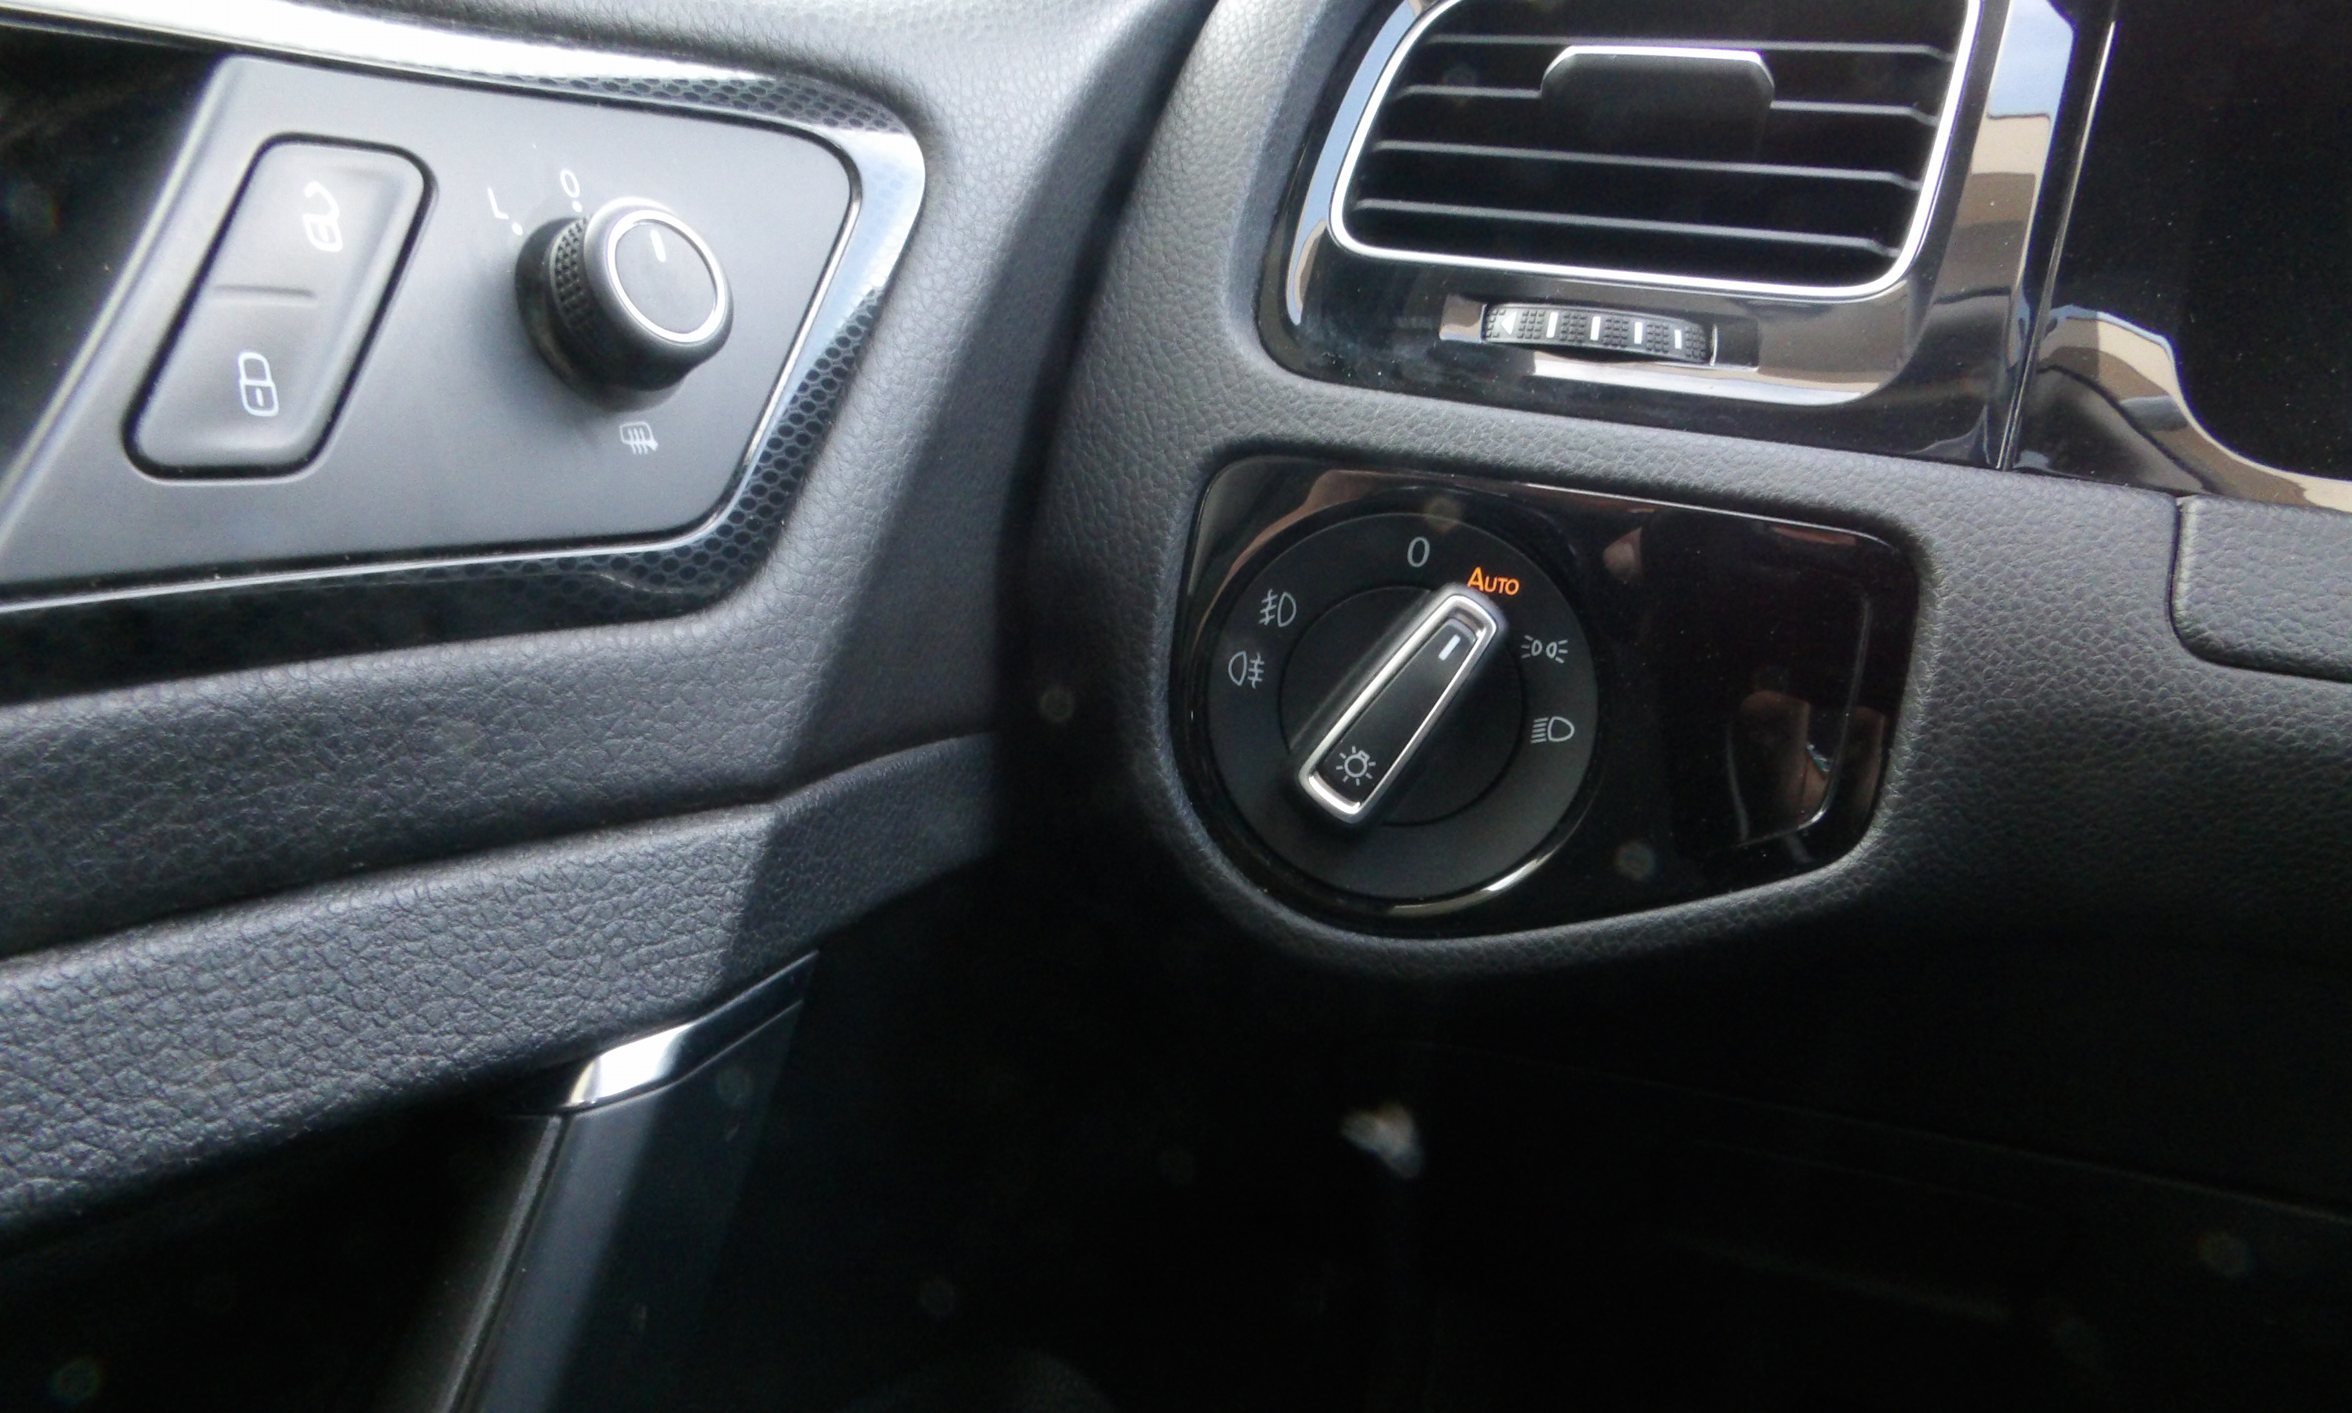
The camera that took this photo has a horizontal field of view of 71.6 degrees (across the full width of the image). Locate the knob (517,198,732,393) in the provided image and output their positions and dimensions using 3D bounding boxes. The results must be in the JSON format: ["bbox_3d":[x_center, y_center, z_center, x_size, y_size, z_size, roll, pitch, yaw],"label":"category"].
[{"bbox_3d":[-0.074,-0.057,0.226,0.015,0.025,0.025,-16,4,35],"label":"knob"}]

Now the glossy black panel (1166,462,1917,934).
[{"bbox_3d":[0.057,0.003,0.282,0.123,0.081,0.020,9,5,18],"label":"glossy black panel"}]

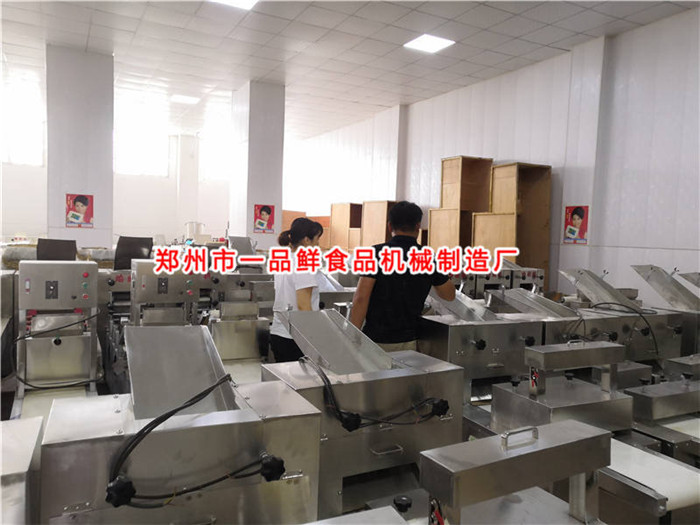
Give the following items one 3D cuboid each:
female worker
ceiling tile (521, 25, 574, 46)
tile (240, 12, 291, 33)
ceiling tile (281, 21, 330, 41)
[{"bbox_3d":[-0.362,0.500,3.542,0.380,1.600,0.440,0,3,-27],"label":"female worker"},{"bbox_3d":[2.812,-3.226,7.746,0.600,0.020,0.600,0,3,-28],"label":"ceiling tile"},{"bbox_3d":[-1.188,-3.364,7.682,0.600,0.020,0.600,0,3,-29],"label":"tile"},{"bbox_3d":[-0.661,-3.363,7.969,0.600,0.020,0.600,0,3,-29],"label":"ceiling tile"}]

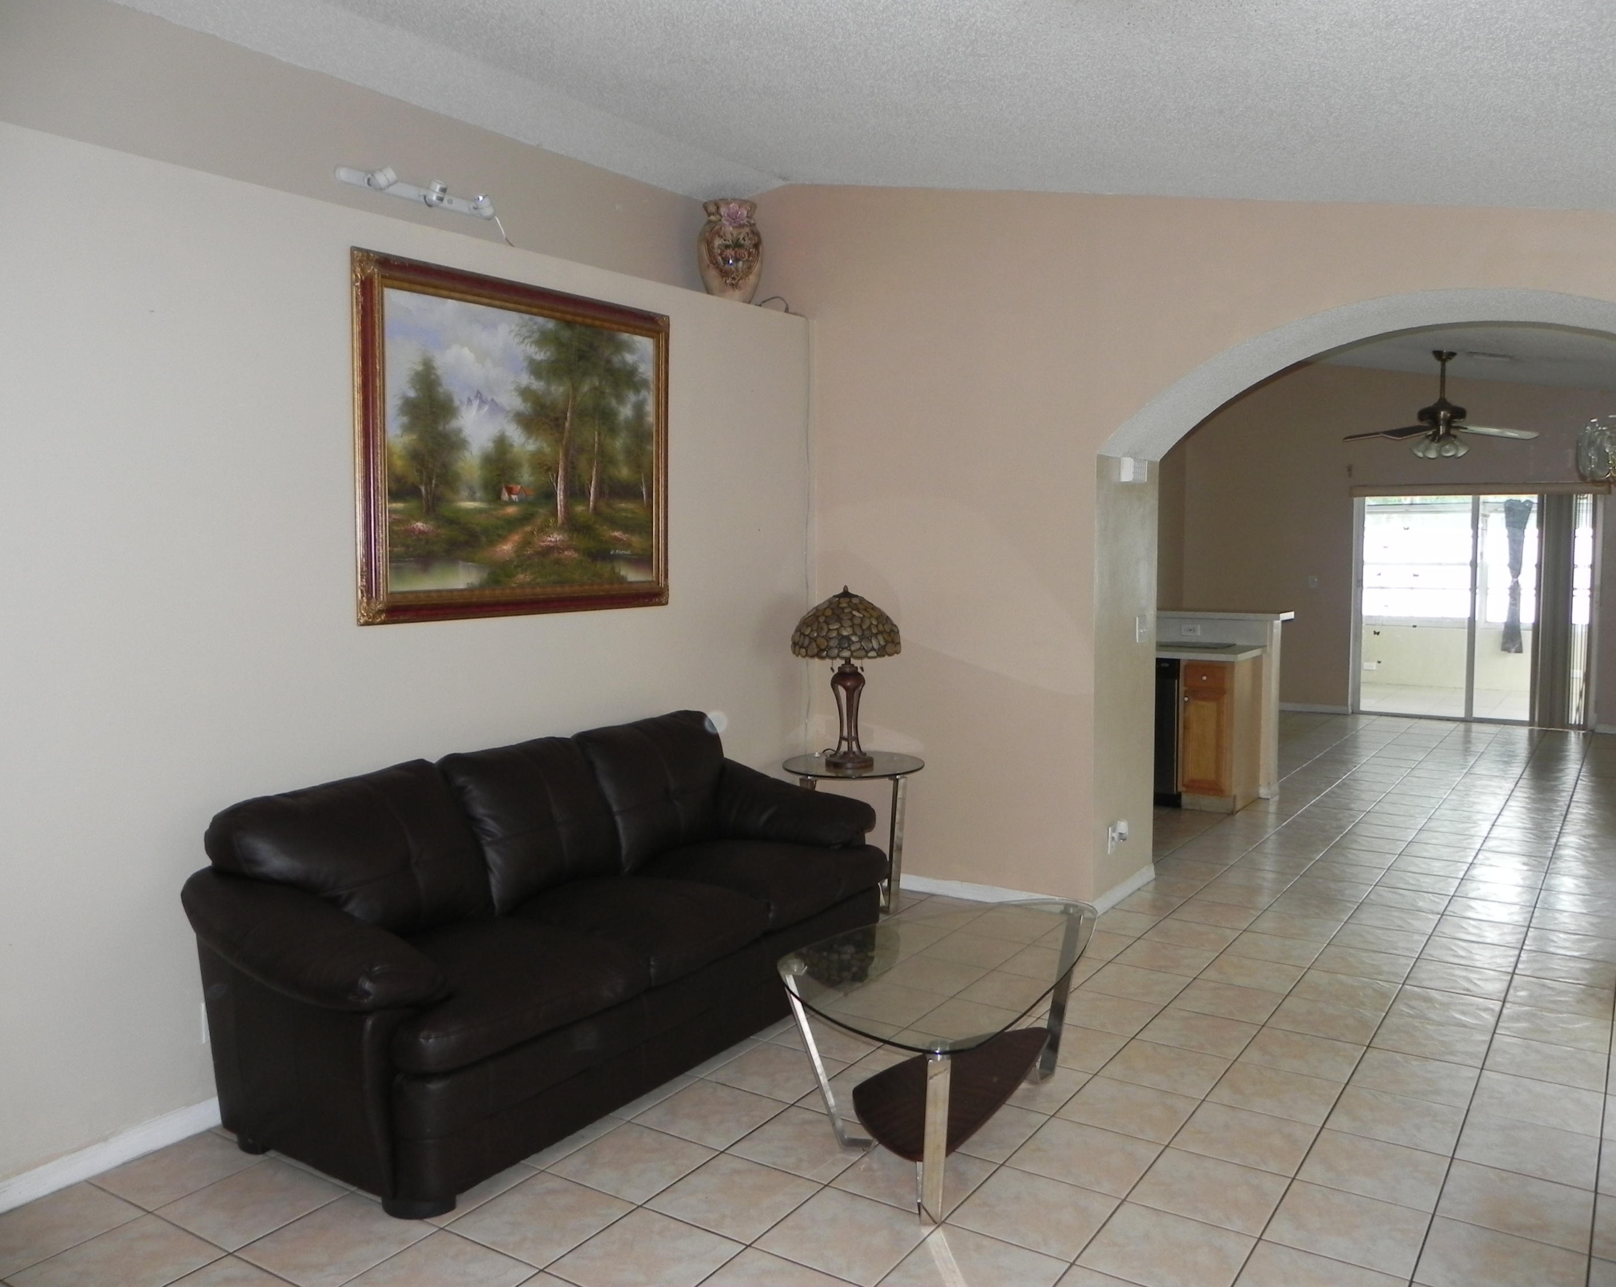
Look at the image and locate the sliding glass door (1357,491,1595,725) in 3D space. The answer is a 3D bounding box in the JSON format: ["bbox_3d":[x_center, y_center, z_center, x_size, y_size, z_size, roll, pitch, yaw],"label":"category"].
[{"bbox_3d":[5.484,-0.327,10.687,1.814,1.974,0.120,3,6,33],"label":"sliding glass door"}]

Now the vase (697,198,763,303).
[{"bbox_3d":[-0.331,-1.665,5.551,0.284,0.478,0.284,-1,5,-3],"label":"vase"}]

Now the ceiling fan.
[{"bbox_3d":[4.415,-1.666,8.978,1.276,0.738,1.276,2,5,26],"label":"ceiling fan"}]

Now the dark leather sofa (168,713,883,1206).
[{"bbox_3d":[-0.655,0.783,3.950,0.877,0.927,2.173,3,6,33],"label":"dark leather sofa"}]

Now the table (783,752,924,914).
[{"bbox_3d":[0.195,0.813,5.463,0.598,0.613,0.598,0,5,2],"label":"table"}]

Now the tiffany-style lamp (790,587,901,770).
[{"bbox_3d":[0.171,0.142,5.374,0.458,0.753,0.458,0,5,2],"label":"tiffany-style lamp"}]

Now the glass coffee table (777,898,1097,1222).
[{"bbox_3d":[0.390,1.050,3.462,0.698,0.466,1.276,3,6,33],"label":"glass coffee table"}]

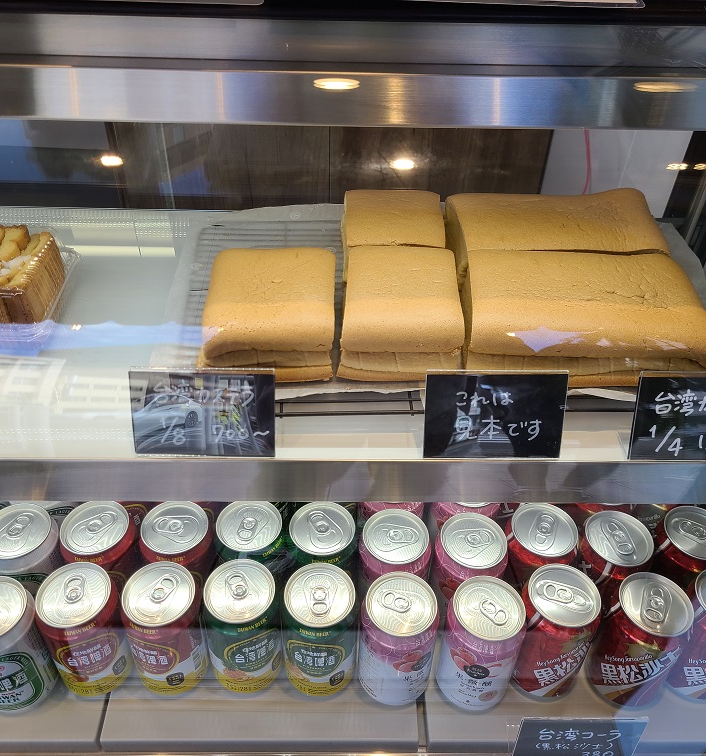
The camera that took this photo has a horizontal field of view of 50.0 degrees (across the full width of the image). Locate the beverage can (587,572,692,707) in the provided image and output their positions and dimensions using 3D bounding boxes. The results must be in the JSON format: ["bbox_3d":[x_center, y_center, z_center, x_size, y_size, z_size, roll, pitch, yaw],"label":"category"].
[{"bbox_3d":[0.246,0.230,0.657,0.066,0.122,0.066,1,41,-1],"label":"beverage can"}]

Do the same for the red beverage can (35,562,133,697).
[{"bbox_3d":[-0.228,0.221,0.655,0.066,0.116,0.066,1,41,-1],"label":"red beverage can"}]

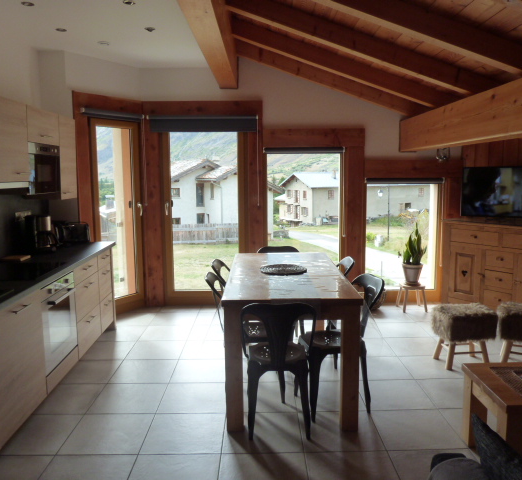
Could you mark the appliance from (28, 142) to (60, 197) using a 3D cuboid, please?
[{"bbox_3d":[-1.810,-0.540,3.535,0.360,0.378,0.593,-1,7,-3],"label":"appliance"}]

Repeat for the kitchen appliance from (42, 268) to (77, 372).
[{"bbox_3d":[-1.619,0.555,3.169,0.550,0.585,0.595,-1,7,-3],"label":"kitchen appliance"}]

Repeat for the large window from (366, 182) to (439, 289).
[{"bbox_3d":[1.657,-0.029,5.441,0.860,1.240,0.070,-1,7,-1],"label":"large window"}]

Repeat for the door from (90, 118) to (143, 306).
[{"bbox_3d":[-1.571,-0.257,5.092,0.080,2.090,0.655,5,9,36],"label":"door"}]

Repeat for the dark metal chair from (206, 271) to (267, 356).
[{"bbox_3d":[-0.115,0.656,3.231,0.520,0.830,0.430,0,7,8],"label":"dark metal chair"}]

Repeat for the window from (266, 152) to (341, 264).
[{"bbox_3d":[0.505,-0.192,5.419,0.904,1.688,0.090,-1,7,0],"label":"window"}]

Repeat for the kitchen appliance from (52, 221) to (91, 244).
[{"bbox_3d":[-1.946,-0.066,4.742,0.280,0.195,0.180,-4,8,-27],"label":"kitchen appliance"}]

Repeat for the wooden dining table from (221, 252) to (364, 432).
[{"bbox_3d":[0.188,0.646,3.569,0.820,0.810,1.640,-1,7,-1],"label":"wooden dining table"}]

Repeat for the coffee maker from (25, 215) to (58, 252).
[{"bbox_3d":[-2.011,-0.071,4.256,0.235,0.335,0.175,2,8,21],"label":"coffee maker"}]

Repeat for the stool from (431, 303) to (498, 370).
[{"bbox_3d":[1.608,0.753,3.672,0.400,0.470,0.340,-1,7,-5],"label":"stool"}]

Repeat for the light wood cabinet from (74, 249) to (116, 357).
[{"bbox_3d":[-1.726,0.518,4.024,0.580,0.709,1.021,-1,7,-3],"label":"light wood cabinet"}]

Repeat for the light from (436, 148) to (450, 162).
[{"bbox_3d":[2.015,-0.954,5.152,0.140,0.190,0.140,-1,7,0],"label":"light"}]

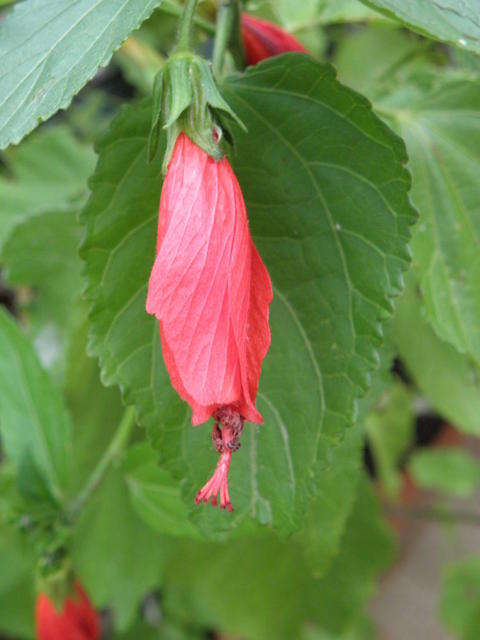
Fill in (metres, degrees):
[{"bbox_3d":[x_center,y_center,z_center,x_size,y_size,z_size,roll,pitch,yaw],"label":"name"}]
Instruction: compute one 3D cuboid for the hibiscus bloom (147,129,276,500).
[{"bbox_3d":[-0.007,0.000,0.207,0.027,0.083,0.025,-4,7,0],"label":"hibiscus bloom"}]

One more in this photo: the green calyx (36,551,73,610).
[{"bbox_3d":[-0.072,0.102,0.370,0.017,0.024,0.016,-6,9,0],"label":"green calyx"}]

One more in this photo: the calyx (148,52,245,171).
[{"bbox_3d":[-0.010,-0.046,0.207,0.021,0.026,0.020,-4,7,0],"label":"calyx"}]

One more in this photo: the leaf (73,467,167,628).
[{"bbox_3d":[-0.049,0.095,0.390,0.041,0.070,0.013,1,7,-3],"label":"leaf"}]

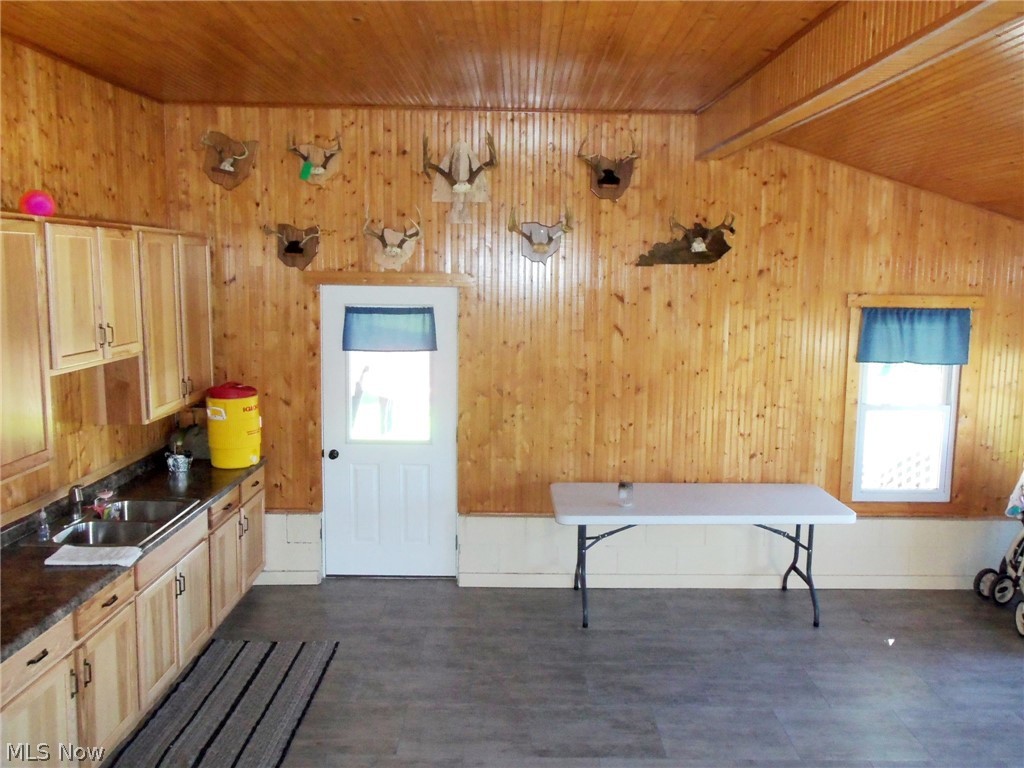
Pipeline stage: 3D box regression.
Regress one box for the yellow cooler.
[{"bbox_3d":[-1.797,0.260,5.349,0.325,0.515,0.330,3,8,19],"label":"yellow cooler"}]

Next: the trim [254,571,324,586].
[{"bbox_3d":[-1.552,1.349,5.718,0.460,0.100,0.030,0,8,1],"label":"trim"}]

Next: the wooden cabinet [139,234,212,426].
[{"bbox_3d":[-2.140,-0.383,4.980,0.310,1.055,1.030,0,8,1],"label":"wooden cabinet"}]

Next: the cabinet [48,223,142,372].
[{"bbox_3d":[-2.149,-0.437,3.995,0.310,0.687,0.890,0,8,1],"label":"cabinet"}]

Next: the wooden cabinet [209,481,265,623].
[{"bbox_3d":[-1.995,1.021,5.165,0.600,0.840,1.030,0,8,1],"label":"wooden cabinet"}]

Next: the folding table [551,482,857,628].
[{"bbox_3d":[1.176,1.099,5.313,1.830,0.740,0.760,0,8,1],"label":"folding table"}]

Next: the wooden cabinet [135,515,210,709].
[{"bbox_3d":[-2.005,1.147,4.210,0.600,0.840,0.905,0,8,1],"label":"wooden cabinet"}]

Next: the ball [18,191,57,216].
[{"bbox_3d":[-2.109,-0.778,3.682,0.146,0.146,0.146,0,8,0],"label":"ball"}]

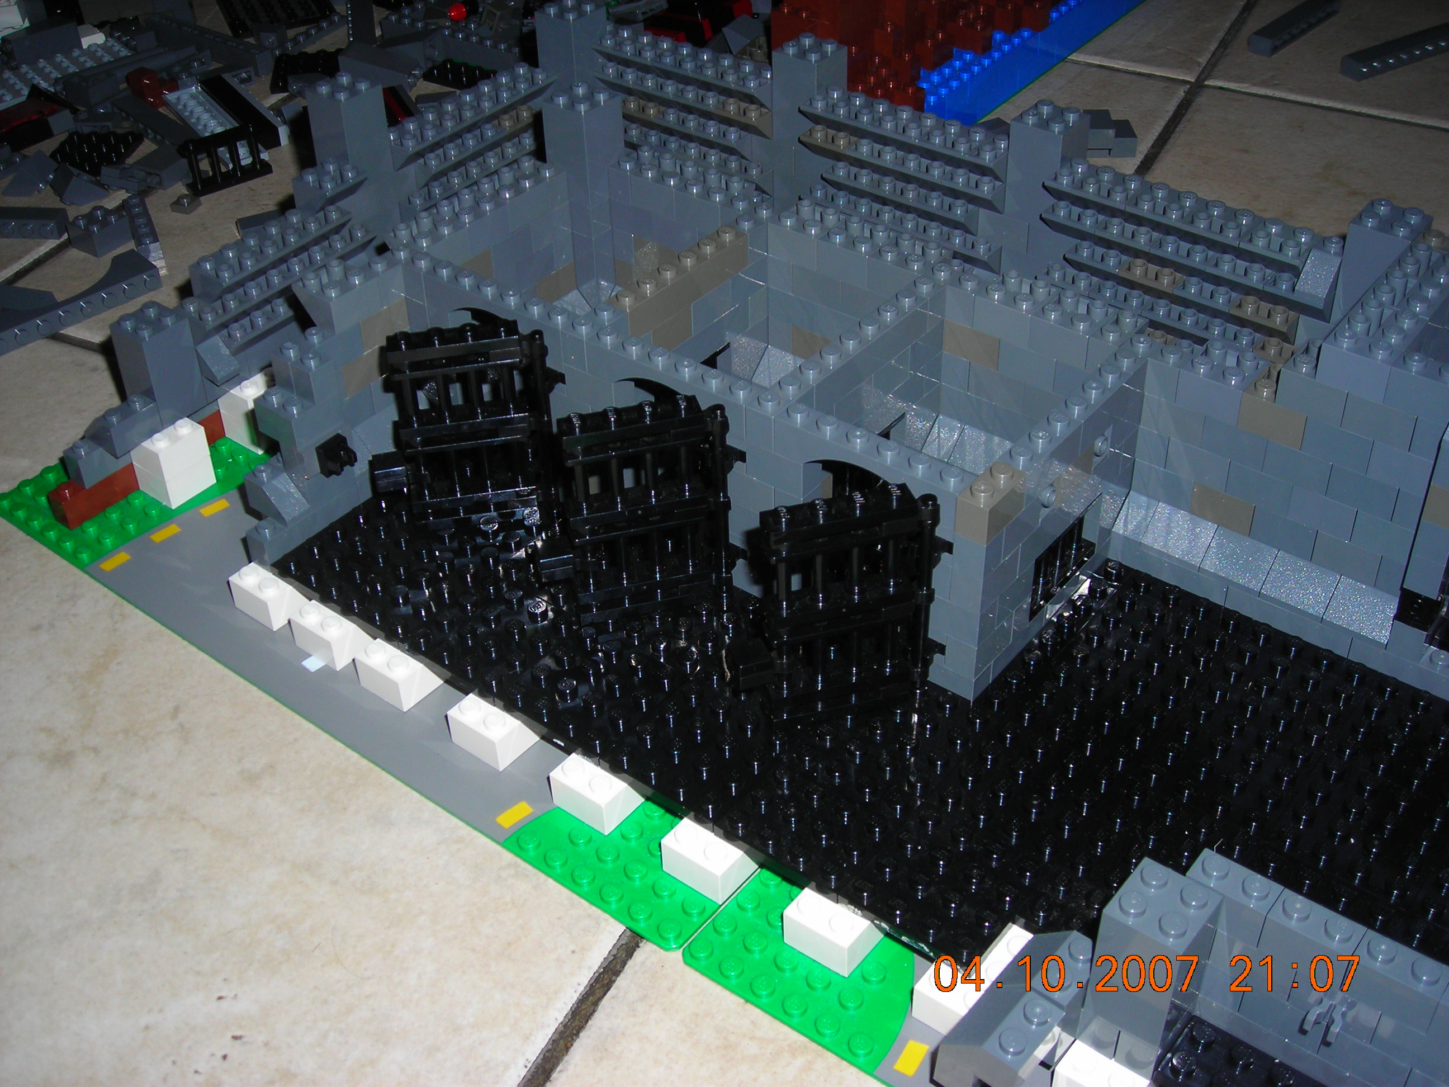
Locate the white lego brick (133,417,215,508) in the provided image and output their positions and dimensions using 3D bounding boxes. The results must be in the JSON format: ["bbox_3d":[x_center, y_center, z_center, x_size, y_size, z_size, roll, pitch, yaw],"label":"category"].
[{"bbox_3d":[-0.154,-0.024,0.476,0.016,0.020,0.016,25,47,30],"label":"white lego brick"}]

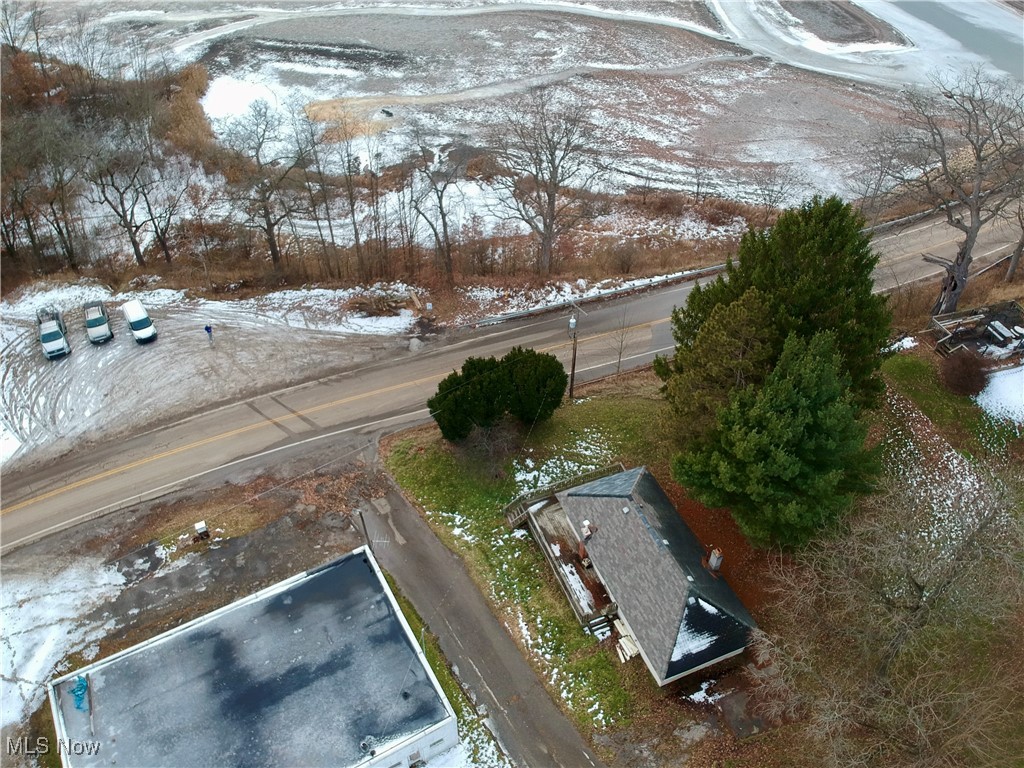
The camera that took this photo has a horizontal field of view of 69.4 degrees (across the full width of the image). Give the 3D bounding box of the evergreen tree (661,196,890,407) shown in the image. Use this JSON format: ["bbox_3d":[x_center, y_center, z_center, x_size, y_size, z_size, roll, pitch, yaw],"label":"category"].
[{"bbox_3d":[22.893,-7.285,60.797,18.500,16.700,18.500,1,41,0],"label":"evergreen tree"}]

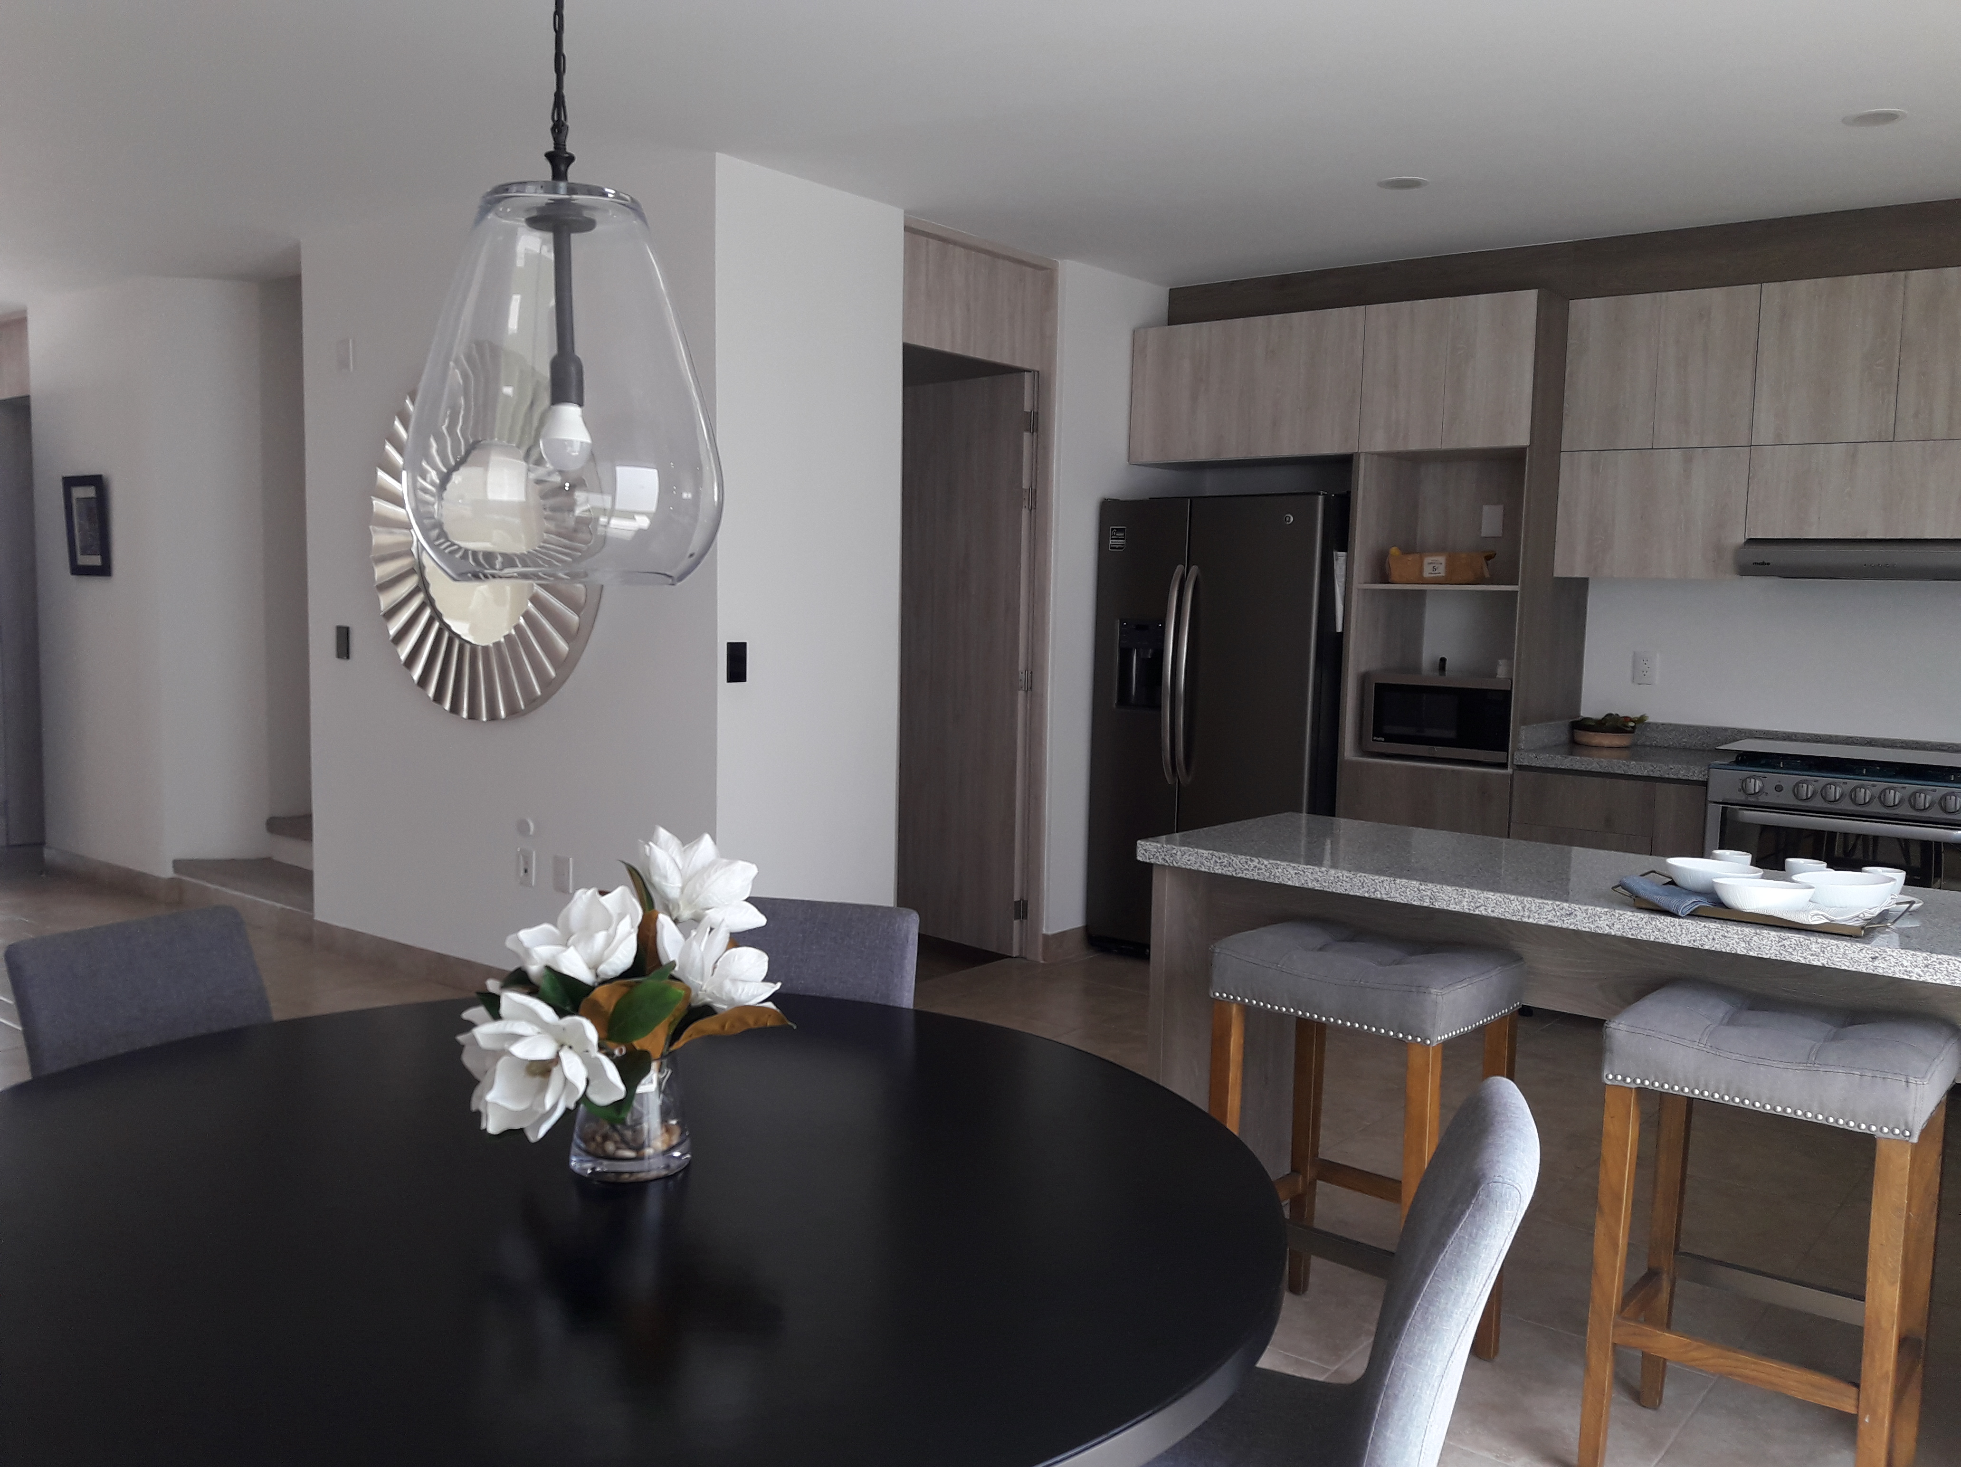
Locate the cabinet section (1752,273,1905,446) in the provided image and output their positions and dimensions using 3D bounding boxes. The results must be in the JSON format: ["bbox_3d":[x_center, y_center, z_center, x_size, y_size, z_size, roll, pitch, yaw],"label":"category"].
[{"bbox_3d":[2.642,-1.160,4.947,0.401,0.509,0.030,5,7,38],"label":"cabinet section"}]

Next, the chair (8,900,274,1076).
[{"bbox_3d":[-1.142,0.751,2.404,0.600,0.880,0.440,5,7,36],"label":"chair"}]

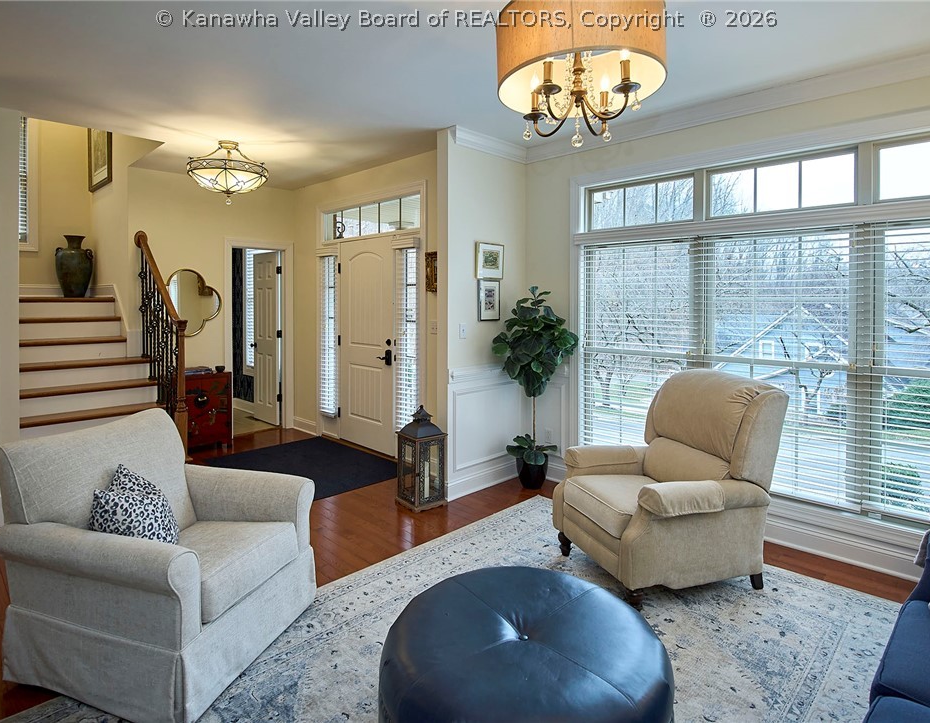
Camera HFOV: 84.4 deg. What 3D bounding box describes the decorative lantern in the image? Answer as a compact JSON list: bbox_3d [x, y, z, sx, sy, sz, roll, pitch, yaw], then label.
[{"bbox_3d":[-0.308,0.663,3.664,0.250,0.700,0.250,-3,5,-41],"label":"decorative lantern"}]

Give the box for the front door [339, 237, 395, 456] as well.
[{"bbox_3d":[-0.963,-0.172,4.970,0.045,2.030,0.910,-4,6,-45],"label":"front door"}]

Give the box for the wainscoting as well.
[{"bbox_3d":[0.364,0.517,3.912,0.443,0.965,0.946,4,5,43],"label":"wainscoting"}]

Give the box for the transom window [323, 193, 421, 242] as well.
[{"bbox_3d":[-0.949,-1.361,4.958,1.539,0.306,0.090,4,5,43],"label":"transom window"}]

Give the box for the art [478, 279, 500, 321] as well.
[{"bbox_3d":[0.198,-0.477,3.977,0.225,0.310,0.025,-4,6,-44],"label":"art"}]

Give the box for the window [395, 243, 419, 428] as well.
[{"bbox_3d":[-0.514,-0.164,4.480,0.060,1.650,0.330,-4,6,-45],"label":"window"}]

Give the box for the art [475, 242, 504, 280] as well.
[{"bbox_3d":[0.200,-0.783,4.031,0.035,0.277,0.309,4,5,43],"label":"art"}]

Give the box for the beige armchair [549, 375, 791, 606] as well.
[{"bbox_3d":[1.090,0.585,2.800,0.920,1.060,0.780,-1,4,-17],"label":"beige armchair"}]

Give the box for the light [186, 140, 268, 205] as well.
[{"bbox_3d":[-1.885,-1.502,4.090,0.595,0.491,0.595,0,4,0],"label":"light"}]

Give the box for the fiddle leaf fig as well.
[{"bbox_3d":[0.540,0.124,4.040,0.670,1.423,0.580,0,4,0],"label":"fiddle leaf fig"}]

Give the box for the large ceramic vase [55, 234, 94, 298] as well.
[{"bbox_3d":[-3.962,-0.964,5.200,0.320,0.639,0.310,-3,5,-37],"label":"large ceramic vase"}]

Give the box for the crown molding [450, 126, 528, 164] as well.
[{"bbox_3d":[0.228,-1.682,4.038,0.075,0.101,0.936,4,5,43],"label":"crown molding"}]

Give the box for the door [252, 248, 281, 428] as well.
[{"bbox_3d":[-2.390,-0.296,6.150,0.610,2.020,0.040,4,6,44],"label":"door"}]

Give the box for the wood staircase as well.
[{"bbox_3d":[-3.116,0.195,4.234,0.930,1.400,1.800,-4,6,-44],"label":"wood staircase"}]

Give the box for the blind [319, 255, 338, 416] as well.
[{"bbox_3d":[-1.437,-0.266,5.350,0.070,1.680,0.350,-4,6,-45],"label":"blind"}]

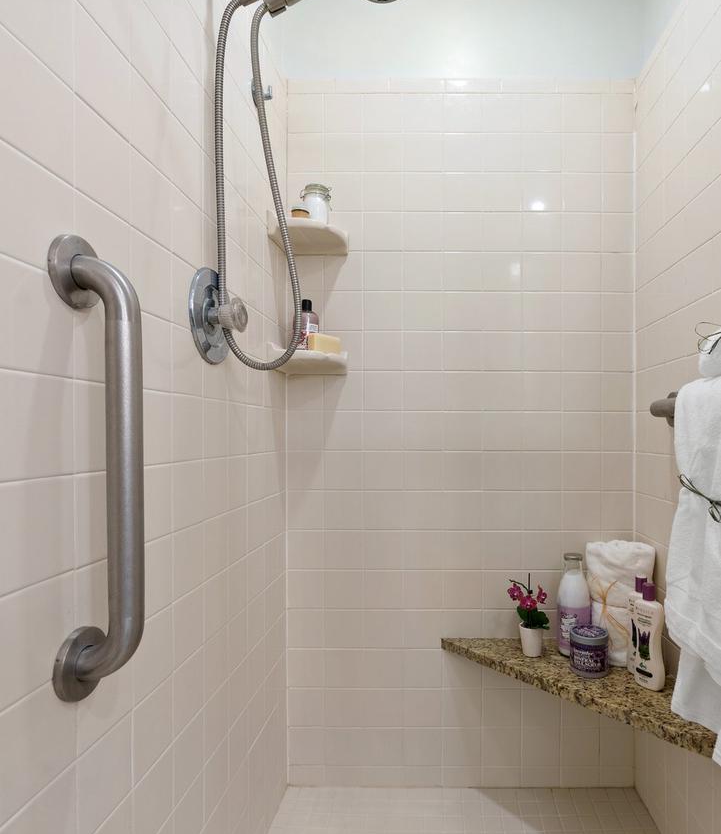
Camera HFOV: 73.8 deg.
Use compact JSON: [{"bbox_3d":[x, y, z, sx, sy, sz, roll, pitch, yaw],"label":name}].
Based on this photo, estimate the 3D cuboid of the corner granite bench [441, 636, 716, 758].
[{"bbox_3d":[0.485,0.632,1.125,0.544,0.032,0.490,0,-1,4],"label":"corner granite bench"}]

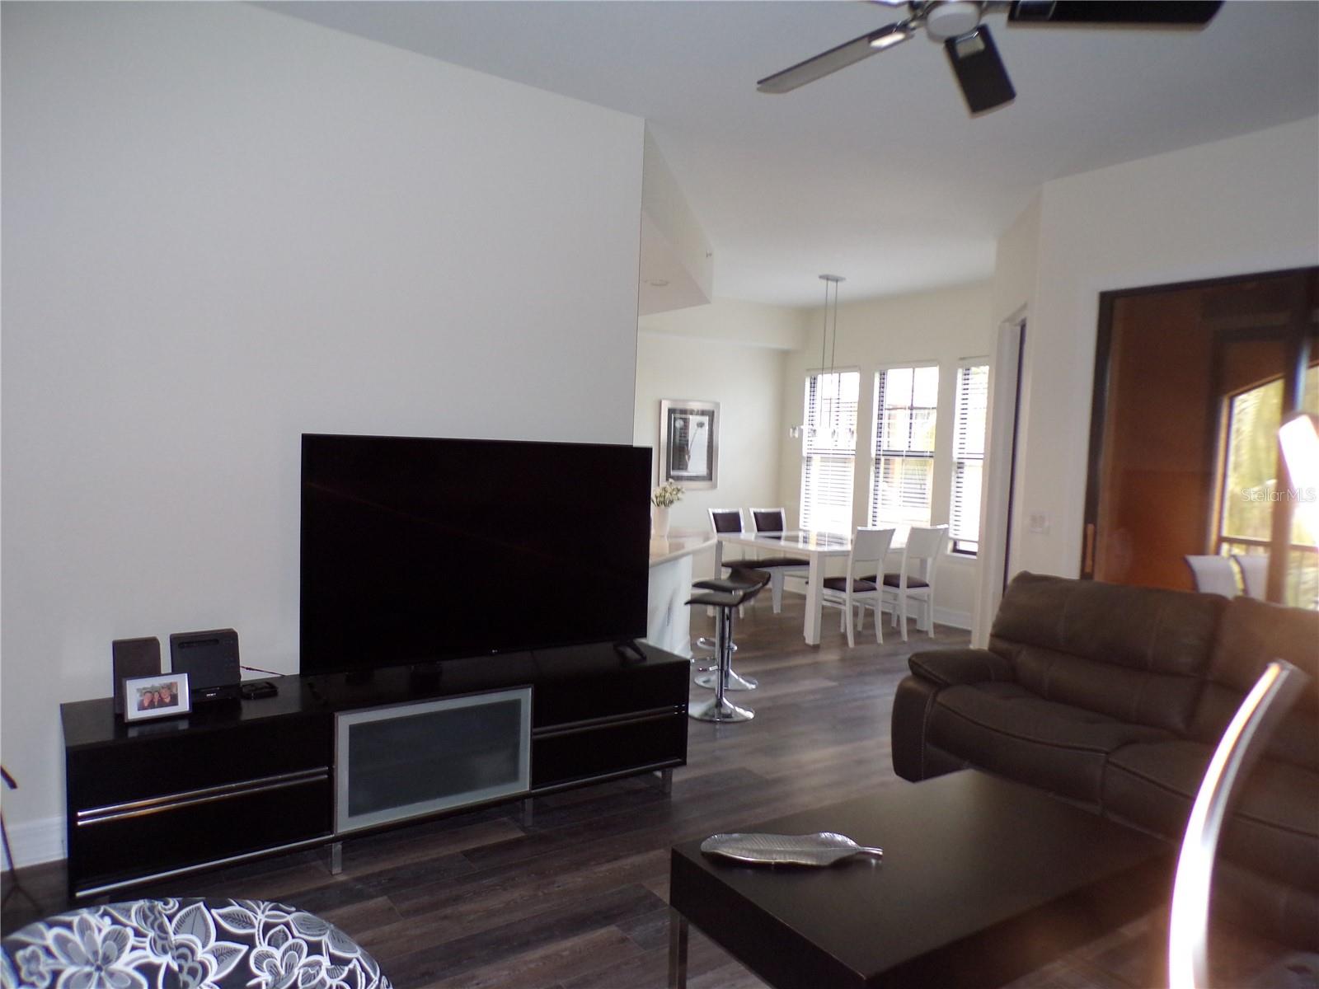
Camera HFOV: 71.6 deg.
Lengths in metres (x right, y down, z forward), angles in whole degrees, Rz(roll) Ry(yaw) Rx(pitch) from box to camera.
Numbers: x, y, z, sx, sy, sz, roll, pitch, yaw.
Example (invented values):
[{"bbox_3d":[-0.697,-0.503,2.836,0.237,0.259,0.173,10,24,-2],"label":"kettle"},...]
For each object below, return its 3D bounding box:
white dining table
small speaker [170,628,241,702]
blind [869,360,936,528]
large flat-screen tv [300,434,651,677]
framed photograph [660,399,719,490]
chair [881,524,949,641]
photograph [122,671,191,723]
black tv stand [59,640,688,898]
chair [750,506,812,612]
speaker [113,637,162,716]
[{"bbox_3d":[1.438,0.780,8.235,1.431,0.755,1.431,0,3,-34],"label":"white dining table"},{"bbox_3d":[-1.588,0.600,3.197,0.215,0.242,0.109,0,3,-36],"label":"small speaker"},{"bbox_3d":[2.349,-0.415,8.854,0.060,1.669,0.785,0,3,-34],"label":"blind"},{"bbox_3d":[-0.670,0.254,3.732,1.530,0.939,0.248,0,3,-36],"label":"large flat-screen tv"},{"bbox_3d":[0.340,-0.510,9.577,0.745,0.914,0.035,0,3,-34],"label":"framed photograph"},{"bbox_3d":[2.071,0.728,7.768,0.487,0.944,0.566,0,3,-34],"label":"chair"},{"bbox_3d":[-1.645,0.659,3.005,0.191,0.141,0.045,0,-7,-36],"label":"photograph"},{"bbox_3d":[-0.967,1.014,3.595,2.325,0.584,0.522,0,3,-36],"label":"black tv stand"},{"bbox_3d":[1.223,0.639,9.050,0.487,0.944,0.566,0,3,-34],"label":"chair"},{"bbox_3d":[-1.766,0.603,3.081,0.134,0.236,0.099,0,3,-36],"label":"speaker"}]

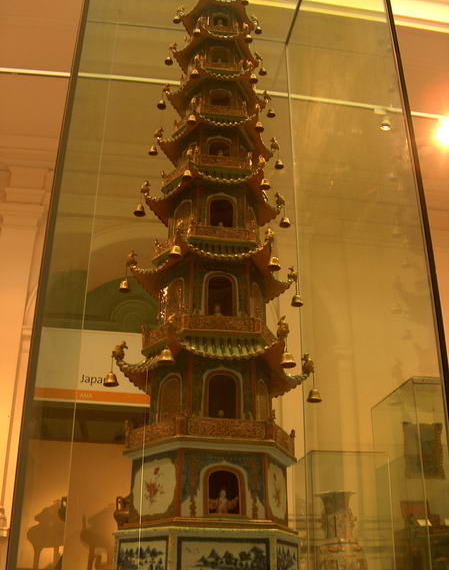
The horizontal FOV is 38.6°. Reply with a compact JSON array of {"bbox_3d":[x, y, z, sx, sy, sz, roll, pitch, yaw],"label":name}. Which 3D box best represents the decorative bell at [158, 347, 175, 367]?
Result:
[{"bbox_3d":[-0.144,0.177,1.589,0.041,0.035,0.041,0,-25,0],"label":"decorative bell"}]

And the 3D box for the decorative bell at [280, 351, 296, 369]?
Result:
[{"bbox_3d":[0.164,0.193,1.634,0.041,0.036,0.041,0,-25,0],"label":"decorative bell"}]

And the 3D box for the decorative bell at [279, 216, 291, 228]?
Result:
[{"bbox_3d":[0.203,-0.212,2.132,0.036,0.032,0.036,0,-25,0],"label":"decorative bell"}]

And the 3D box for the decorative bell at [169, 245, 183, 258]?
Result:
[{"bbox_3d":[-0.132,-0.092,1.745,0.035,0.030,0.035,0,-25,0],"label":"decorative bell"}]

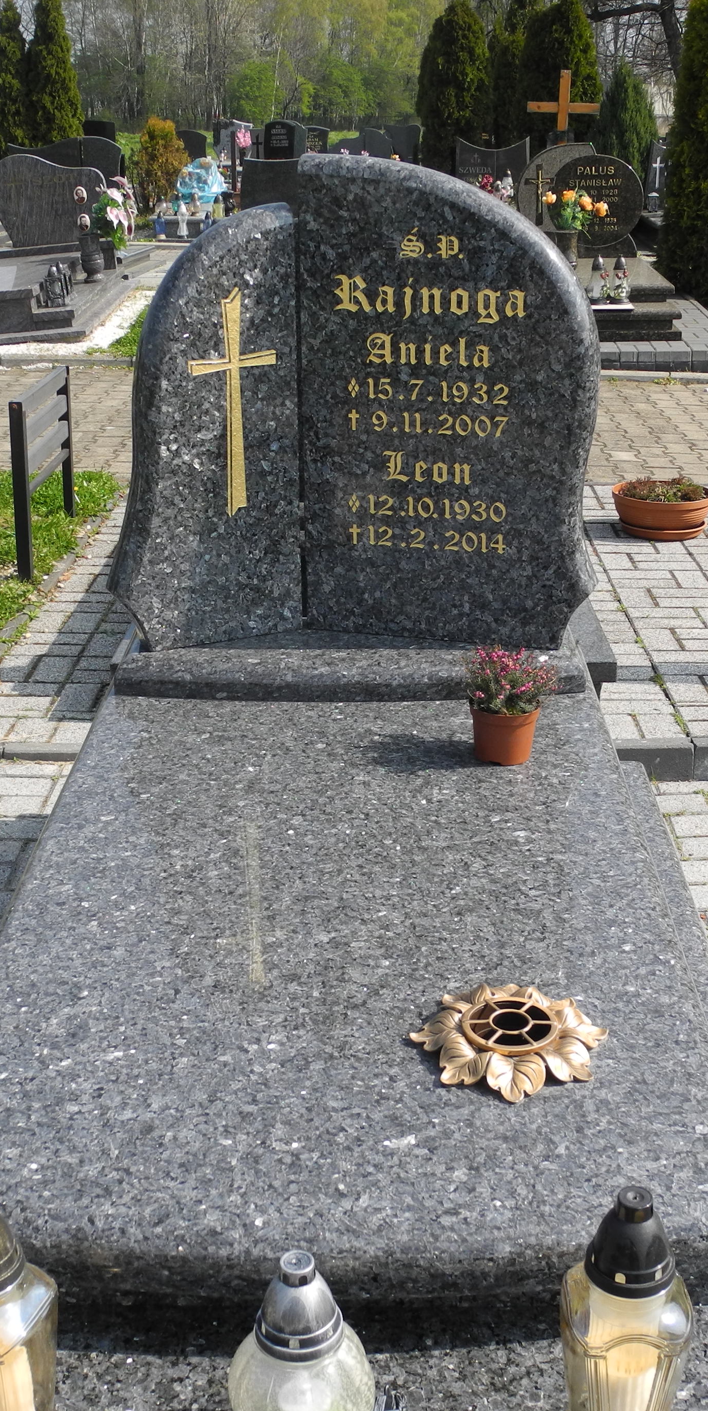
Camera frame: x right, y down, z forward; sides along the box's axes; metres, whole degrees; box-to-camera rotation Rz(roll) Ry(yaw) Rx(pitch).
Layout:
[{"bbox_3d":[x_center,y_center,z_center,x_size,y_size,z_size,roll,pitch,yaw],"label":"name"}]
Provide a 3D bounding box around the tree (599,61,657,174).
[{"bbox_3d":[3.516,-7.194,19.734,0.850,2.143,0.850,0,21,0],"label":"tree"}]

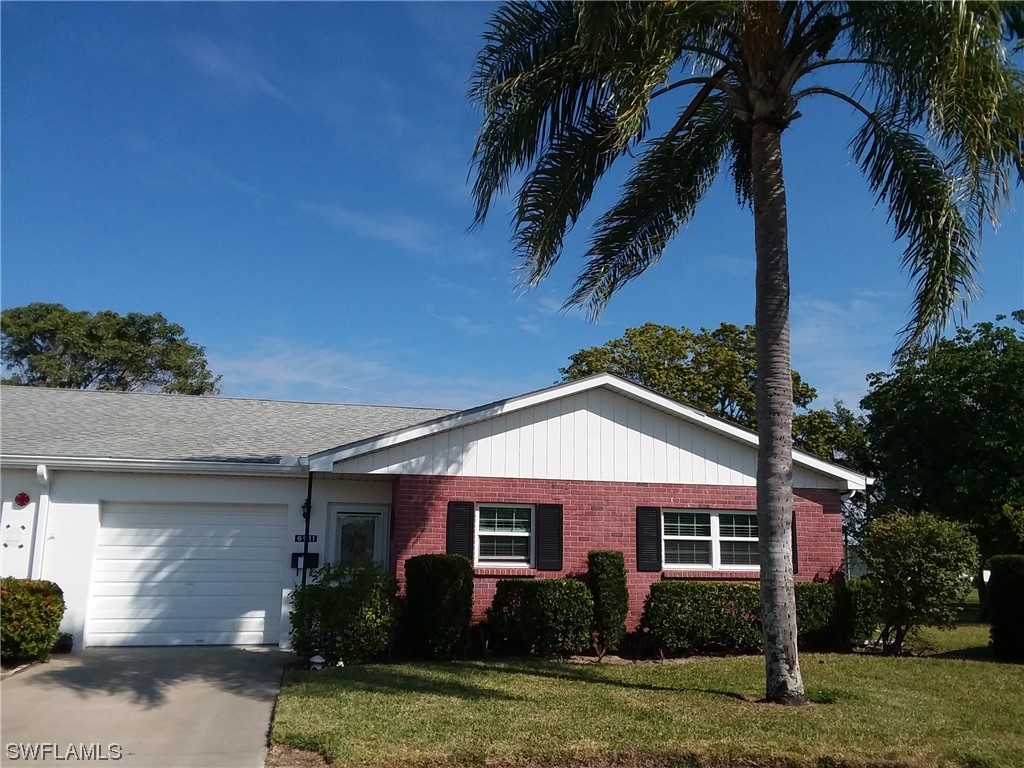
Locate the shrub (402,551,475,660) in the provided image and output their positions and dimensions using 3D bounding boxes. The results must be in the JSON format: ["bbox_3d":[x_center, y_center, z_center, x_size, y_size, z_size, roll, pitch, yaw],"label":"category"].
[{"bbox_3d":[-1.014,3.041,11.792,0.890,1.336,0.845,3,-11,-12],"label":"shrub"}]

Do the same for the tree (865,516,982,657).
[{"bbox_3d":[6.173,3.020,13.024,1.580,2.080,1.500,3,-11,-12],"label":"tree"}]

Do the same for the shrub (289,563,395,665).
[{"bbox_3d":[-2.244,2.986,11.321,1.338,1.227,1.137,3,-11,-12],"label":"shrub"}]

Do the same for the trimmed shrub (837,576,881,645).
[{"bbox_3d":[5.524,3.629,13.651,0.580,1.080,0.640,3,-11,-12],"label":"trimmed shrub"}]

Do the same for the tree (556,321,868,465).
[{"bbox_3d":[6.935,2.503,30.300,10.800,9.773,10.000,3,-11,-12],"label":"tree"}]

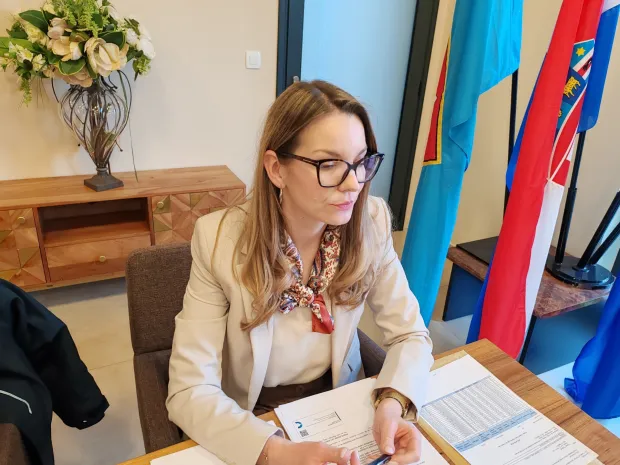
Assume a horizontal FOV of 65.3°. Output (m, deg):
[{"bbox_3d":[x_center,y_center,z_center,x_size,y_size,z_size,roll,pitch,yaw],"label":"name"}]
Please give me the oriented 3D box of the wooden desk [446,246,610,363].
[{"bbox_3d":[1.032,0.336,2.359,0.580,0.395,0.590,-9,28,-25],"label":"wooden desk"}]

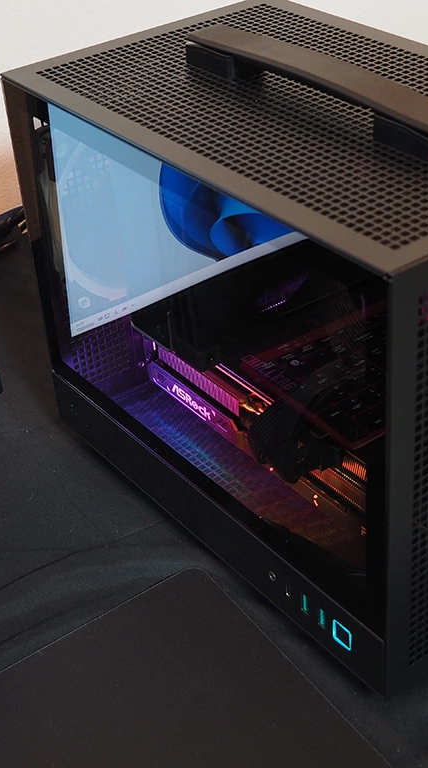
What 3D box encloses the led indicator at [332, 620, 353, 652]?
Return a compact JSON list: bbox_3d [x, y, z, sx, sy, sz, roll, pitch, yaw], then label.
[{"bbox_3d":[0.068,0.132,0.622,0.003,0.015,0.015,-25,39,-27],"label":"led indicator"}]

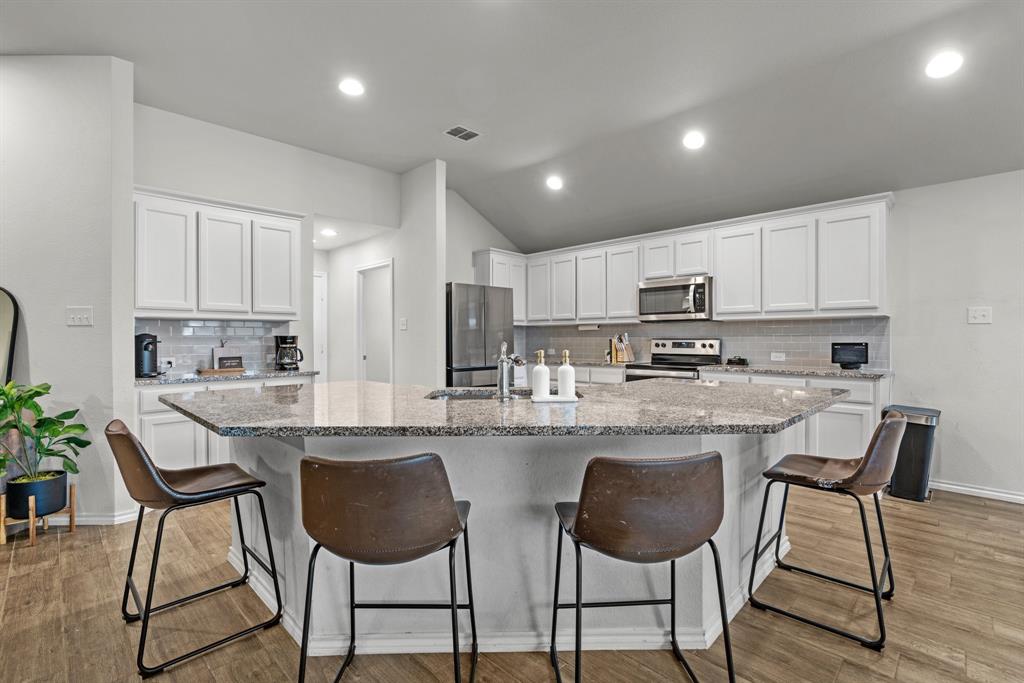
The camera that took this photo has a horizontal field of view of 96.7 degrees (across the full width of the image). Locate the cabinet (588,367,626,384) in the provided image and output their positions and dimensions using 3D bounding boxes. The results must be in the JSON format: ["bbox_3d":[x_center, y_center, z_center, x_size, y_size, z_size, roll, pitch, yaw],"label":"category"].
[{"bbox_3d":[1.246,0.699,5.221,0.620,0.876,0.460,-1,1,-45],"label":"cabinet"}]

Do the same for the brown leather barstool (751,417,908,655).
[{"bbox_3d":[1.408,0.729,2.016,0.525,0.875,0.485,0,1,39],"label":"brown leather barstool"}]

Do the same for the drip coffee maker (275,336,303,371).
[{"bbox_3d":[-1.947,0.105,4.003,0.210,0.302,0.200,0,1,45],"label":"drip coffee maker"}]

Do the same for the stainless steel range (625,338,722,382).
[{"bbox_3d":[1.661,0.550,4.726,0.690,1.185,0.762,-1,1,-45],"label":"stainless steel range"}]

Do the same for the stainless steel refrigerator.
[{"bbox_3d":[-0.570,0.270,5.303,0.760,1.775,0.905,0,1,45],"label":"stainless steel refrigerator"}]

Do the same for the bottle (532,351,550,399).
[{"bbox_3d":[0.132,0.147,2.055,0.077,0.217,0.076,0,0,0],"label":"bottle"}]

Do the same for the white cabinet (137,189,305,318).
[{"bbox_3d":[-2.374,-0.624,3.700,1.160,0.890,0.340,-1,1,-45],"label":"white cabinet"}]

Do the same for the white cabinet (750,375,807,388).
[{"bbox_3d":[2.436,0.709,4.028,0.620,0.876,0.430,-1,1,-45],"label":"white cabinet"}]

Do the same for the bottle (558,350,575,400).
[{"bbox_3d":[0.236,0.142,1.971,0.073,0.206,0.078,0,1,0],"label":"bottle"}]

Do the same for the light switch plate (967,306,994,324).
[{"bbox_3d":[3.488,-0.191,3.392,0.012,0.124,0.124,-1,1,-45],"label":"light switch plate"}]

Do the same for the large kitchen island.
[{"bbox_3d":[0.026,0.722,2.310,3.523,0.914,1.712,0,0,0],"label":"large kitchen island"}]

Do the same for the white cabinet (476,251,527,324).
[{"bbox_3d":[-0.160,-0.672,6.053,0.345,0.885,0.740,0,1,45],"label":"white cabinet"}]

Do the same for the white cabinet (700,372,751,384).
[{"bbox_3d":[2.130,0.706,4.335,0.620,0.876,0.445,-1,1,-45],"label":"white cabinet"}]

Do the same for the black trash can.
[{"bbox_3d":[3.025,0.839,3.455,0.420,0.625,0.330,-1,1,-45],"label":"black trash can"}]

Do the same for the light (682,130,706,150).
[{"bbox_3d":[1.545,-1.708,3.853,0.180,0.025,0.180,0,-24,45],"label":"light"}]

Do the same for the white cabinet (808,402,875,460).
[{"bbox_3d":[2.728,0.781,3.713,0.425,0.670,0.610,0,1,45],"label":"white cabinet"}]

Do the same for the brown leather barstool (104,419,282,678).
[{"bbox_3d":[-1.327,0.727,1.892,0.480,0.914,0.555,0,1,45],"label":"brown leather barstool"}]

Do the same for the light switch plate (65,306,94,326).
[{"bbox_3d":[-2.736,-0.158,2.877,0.164,0.122,0.012,0,1,0],"label":"light switch plate"}]

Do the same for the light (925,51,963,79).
[{"bbox_3d":[2.644,-1.700,2.786,0.180,0.025,0.180,0,-24,45],"label":"light"}]

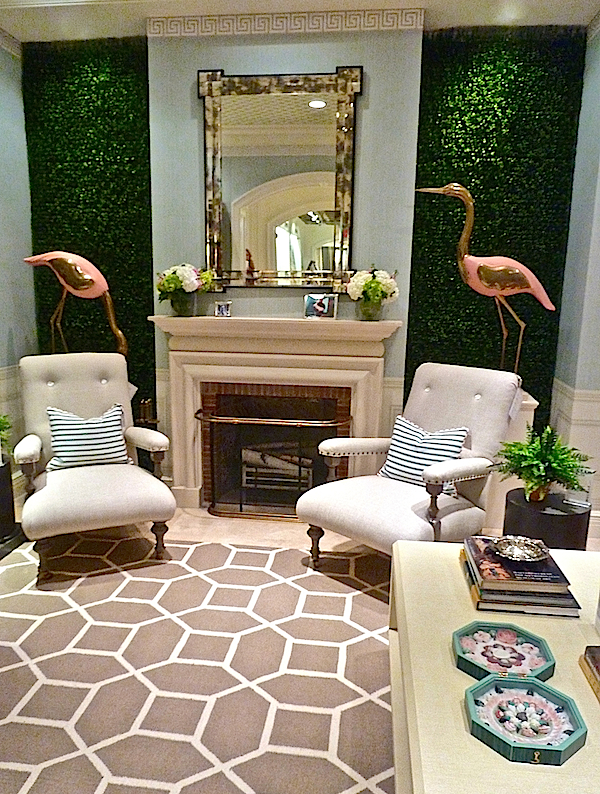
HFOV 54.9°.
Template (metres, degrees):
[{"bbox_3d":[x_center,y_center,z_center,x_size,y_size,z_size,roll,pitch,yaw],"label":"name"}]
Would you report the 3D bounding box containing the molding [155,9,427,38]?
[{"bbox_3d":[-0.102,-2.159,3.318,1.602,0.104,0.036,2,10,6],"label":"molding"}]

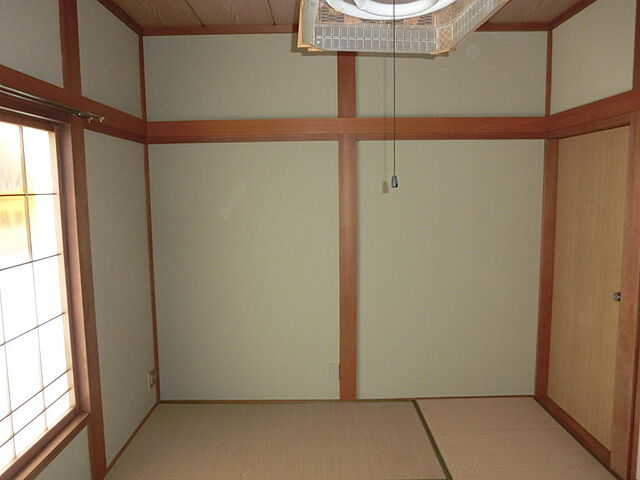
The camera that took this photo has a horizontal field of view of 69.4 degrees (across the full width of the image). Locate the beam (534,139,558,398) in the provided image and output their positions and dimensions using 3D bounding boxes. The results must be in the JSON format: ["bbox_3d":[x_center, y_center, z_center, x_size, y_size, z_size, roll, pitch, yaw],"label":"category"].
[{"bbox_3d":[1.537,0.218,3.149,0.090,1.775,0.080,-1,6,0],"label":"beam"}]

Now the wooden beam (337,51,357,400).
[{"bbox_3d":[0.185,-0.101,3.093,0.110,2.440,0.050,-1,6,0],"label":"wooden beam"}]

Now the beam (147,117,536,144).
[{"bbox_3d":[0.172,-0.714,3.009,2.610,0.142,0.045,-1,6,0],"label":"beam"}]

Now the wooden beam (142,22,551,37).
[{"bbox_3d":[0.166,-1.347,2.946,2.643,0.060,0.045,-1,6,0],"label":"wooden beam"}]

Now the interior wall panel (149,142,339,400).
[{"bbox_3d":[-0.494,0.238,3.156,1.248,1.770,0.040,-1,6,0],"label":"interior wall panel"}]

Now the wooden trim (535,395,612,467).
[{"bbox_3d":[1.552,1.147,2.825,0.085,0.045,0.825,-1,6,0],"label":"wooden trim"}]

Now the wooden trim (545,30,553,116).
[{"bbox_3d":[1.482,-1.069,2.984,0.028,0.533,0.030,-1,6,0],"label":"wooden trim"}]

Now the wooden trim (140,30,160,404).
[{"bbox_3d":[-1.140,-0.079,3.094,0.038,2.464,0.040,-1,6,0],"label":"wooden trim"}]

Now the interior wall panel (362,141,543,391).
[{"bbox_3d":[0.875,0.223,3.158,1.233,1.770,0.040,-1,6,0],"label":"interior wall panel"}]

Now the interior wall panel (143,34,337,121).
[{"bbox_3d":[-0.506,-1.044,2.997,1.242,0.528,0.030,-1,6,0],"label":"interior wall panel"}]

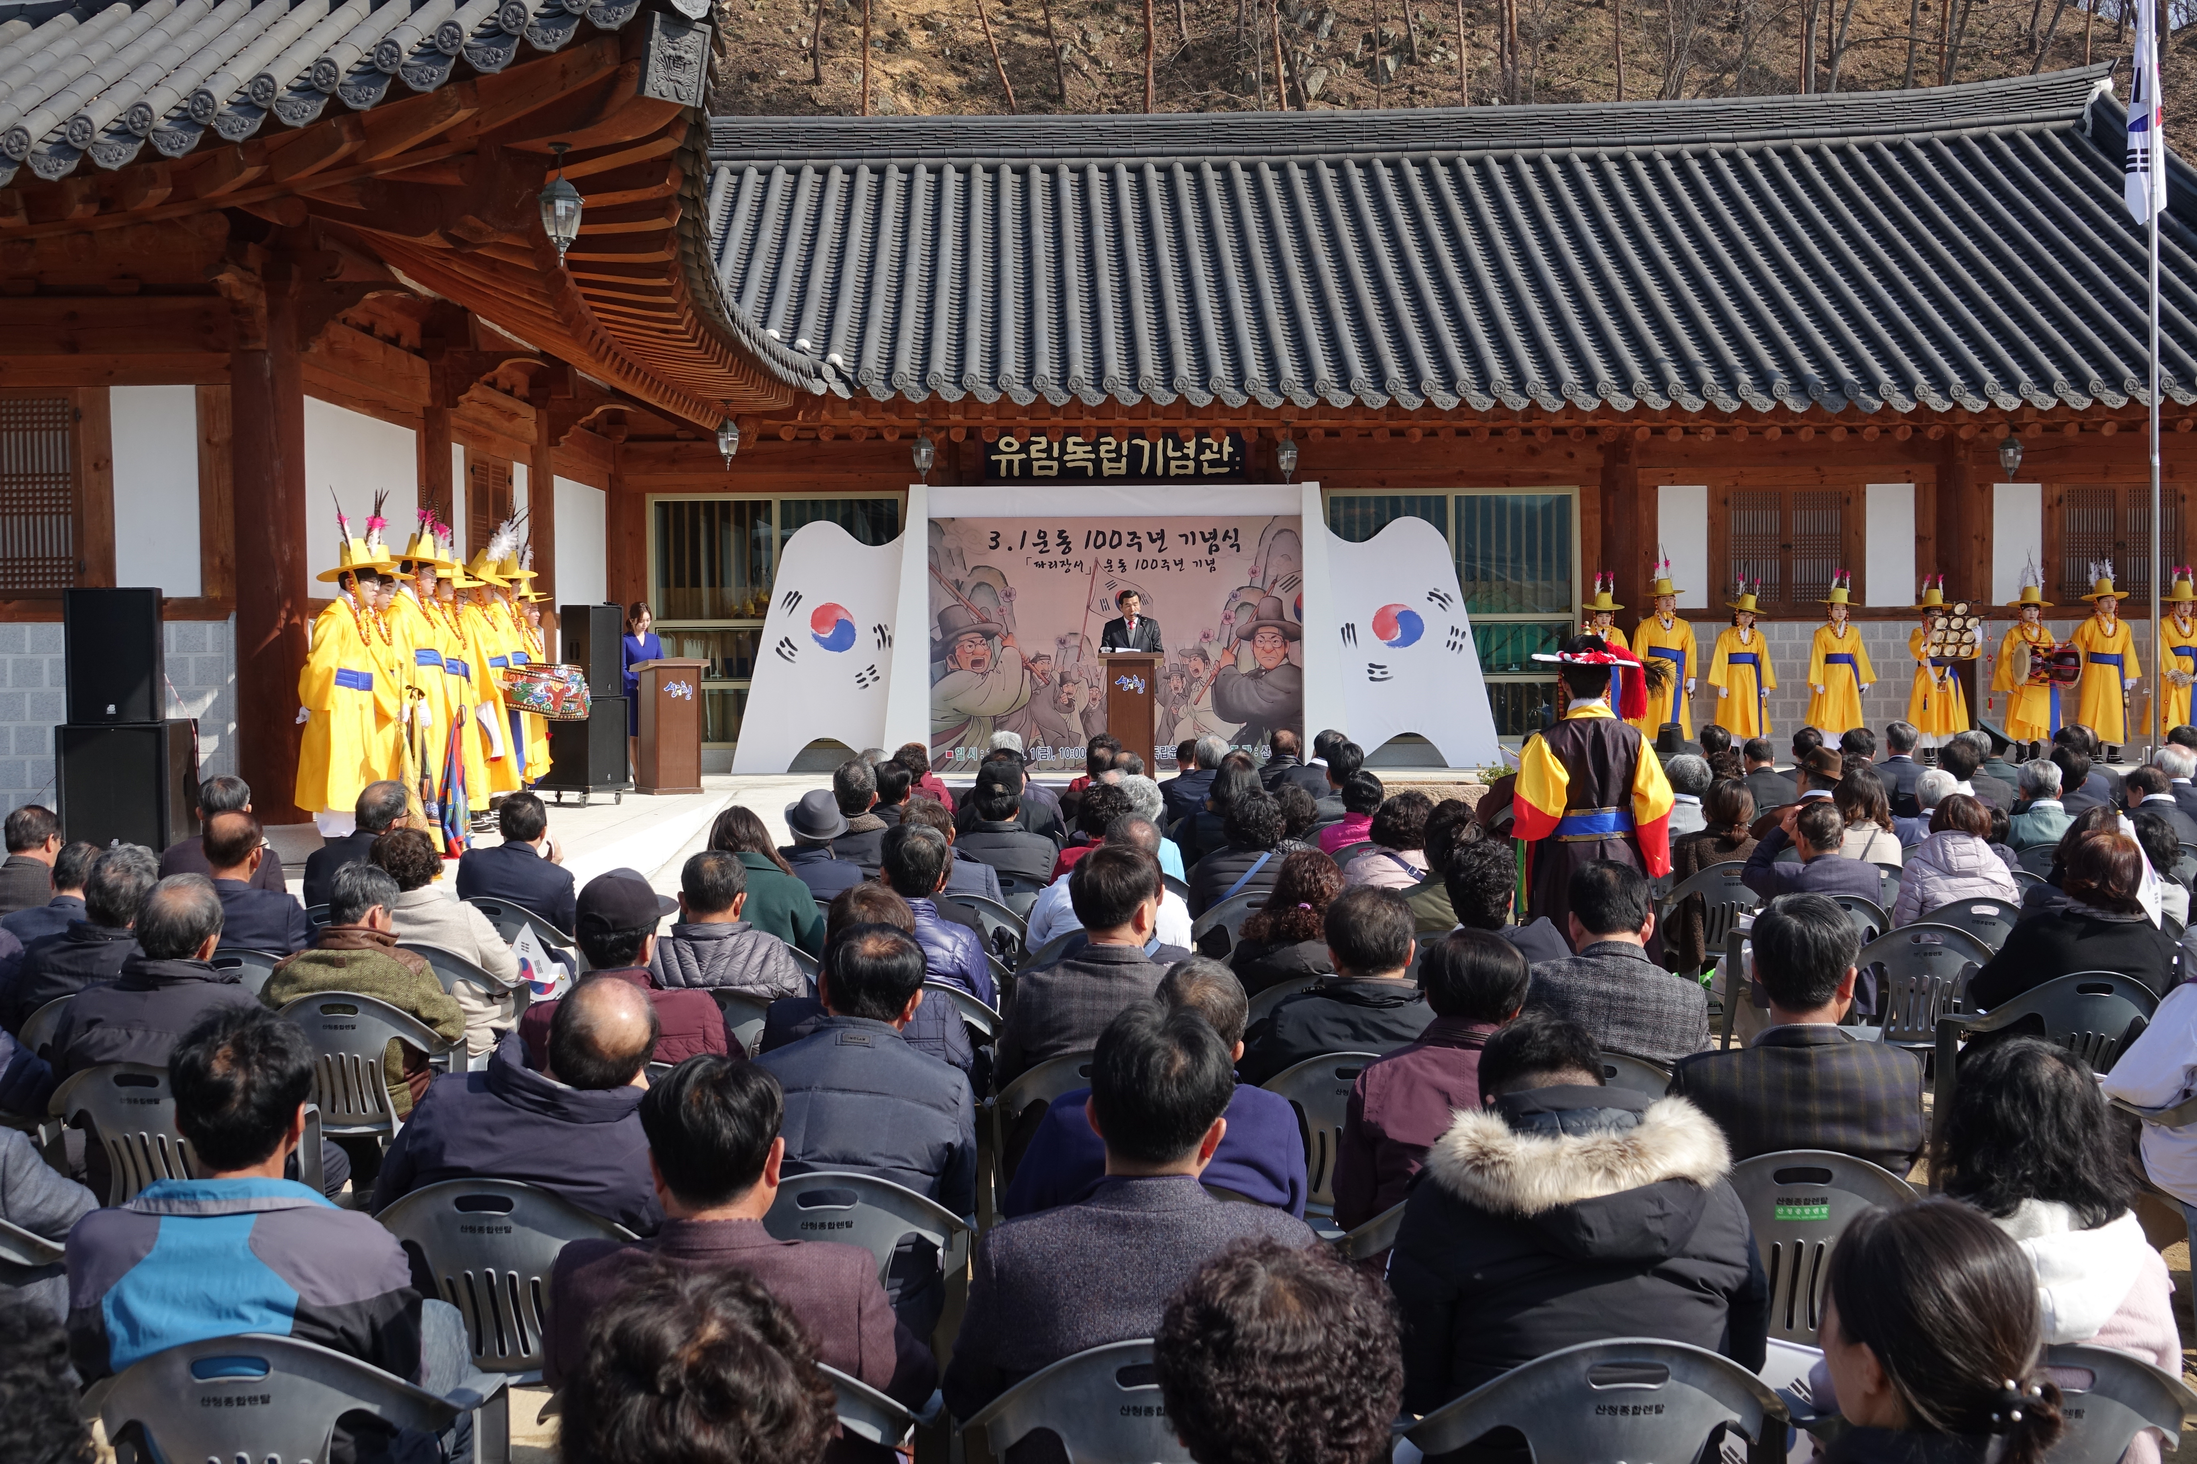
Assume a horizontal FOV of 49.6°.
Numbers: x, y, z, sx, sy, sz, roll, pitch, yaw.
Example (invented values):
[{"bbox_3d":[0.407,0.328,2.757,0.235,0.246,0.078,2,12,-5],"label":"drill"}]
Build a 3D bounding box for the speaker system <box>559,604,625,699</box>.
[{"bbox_3d":[-4.154,-0.648,19.328,0.380,0.730,0.470,0,2,23],"label":"speaker system"}]

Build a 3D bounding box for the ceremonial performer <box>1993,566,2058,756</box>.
[{"bbox_3d":[9.158,-0.670,23.494,0.590,1.940,0.480,-1,2,0],"label":"ceremonial performer"}]

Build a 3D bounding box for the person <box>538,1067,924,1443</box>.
[{"bbox_3d":[-0.527,1.037,3.693,0.540,1.220,0.780,0,2,0],"label":"person"}]

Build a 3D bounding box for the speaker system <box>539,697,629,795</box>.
[{"bbox_3d":[-4.138,0.109,19.182,0.550,0.710,0.540,0,2,29],"label":"speaker system"}]

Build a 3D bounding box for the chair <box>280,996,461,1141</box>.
[{"bbox_3d":[-2.231,1.136,7.093,0.560,0.790,0.550,0,2,2],"label":"chair"}]

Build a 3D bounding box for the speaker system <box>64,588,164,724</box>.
[{"bbox_3d":[-5.471,-0.421,13.262,0.480,0.745,0.430,-1,2,-10],"label":"speaker system"}]

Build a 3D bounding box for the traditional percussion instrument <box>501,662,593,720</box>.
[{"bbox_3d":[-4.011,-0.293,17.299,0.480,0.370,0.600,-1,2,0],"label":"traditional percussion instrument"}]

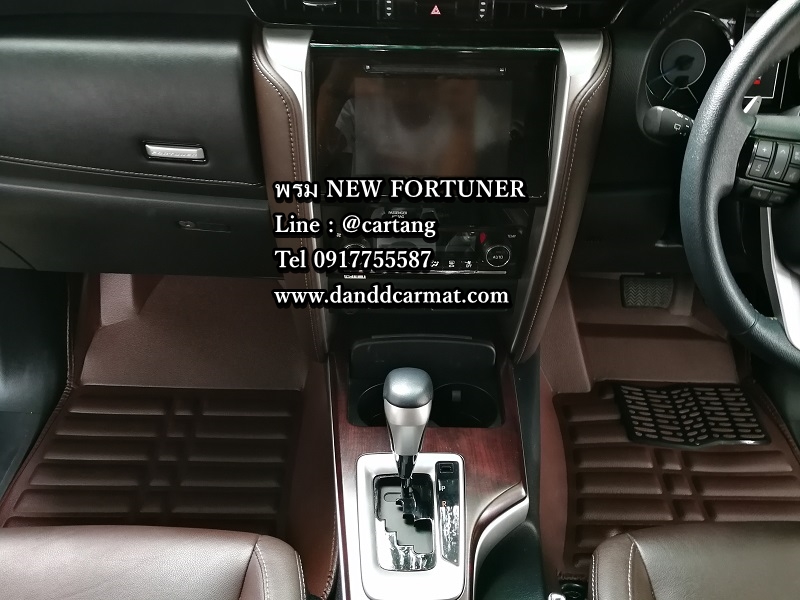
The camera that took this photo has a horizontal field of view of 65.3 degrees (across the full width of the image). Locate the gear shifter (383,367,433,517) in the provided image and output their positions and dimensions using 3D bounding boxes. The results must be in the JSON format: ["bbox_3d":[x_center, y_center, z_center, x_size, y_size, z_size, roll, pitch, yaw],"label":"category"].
[{"bbox_3d":[0.009,0.142,0.635,0.049,0.152,0.055,1,28,0],"label":"gear shifter"}]

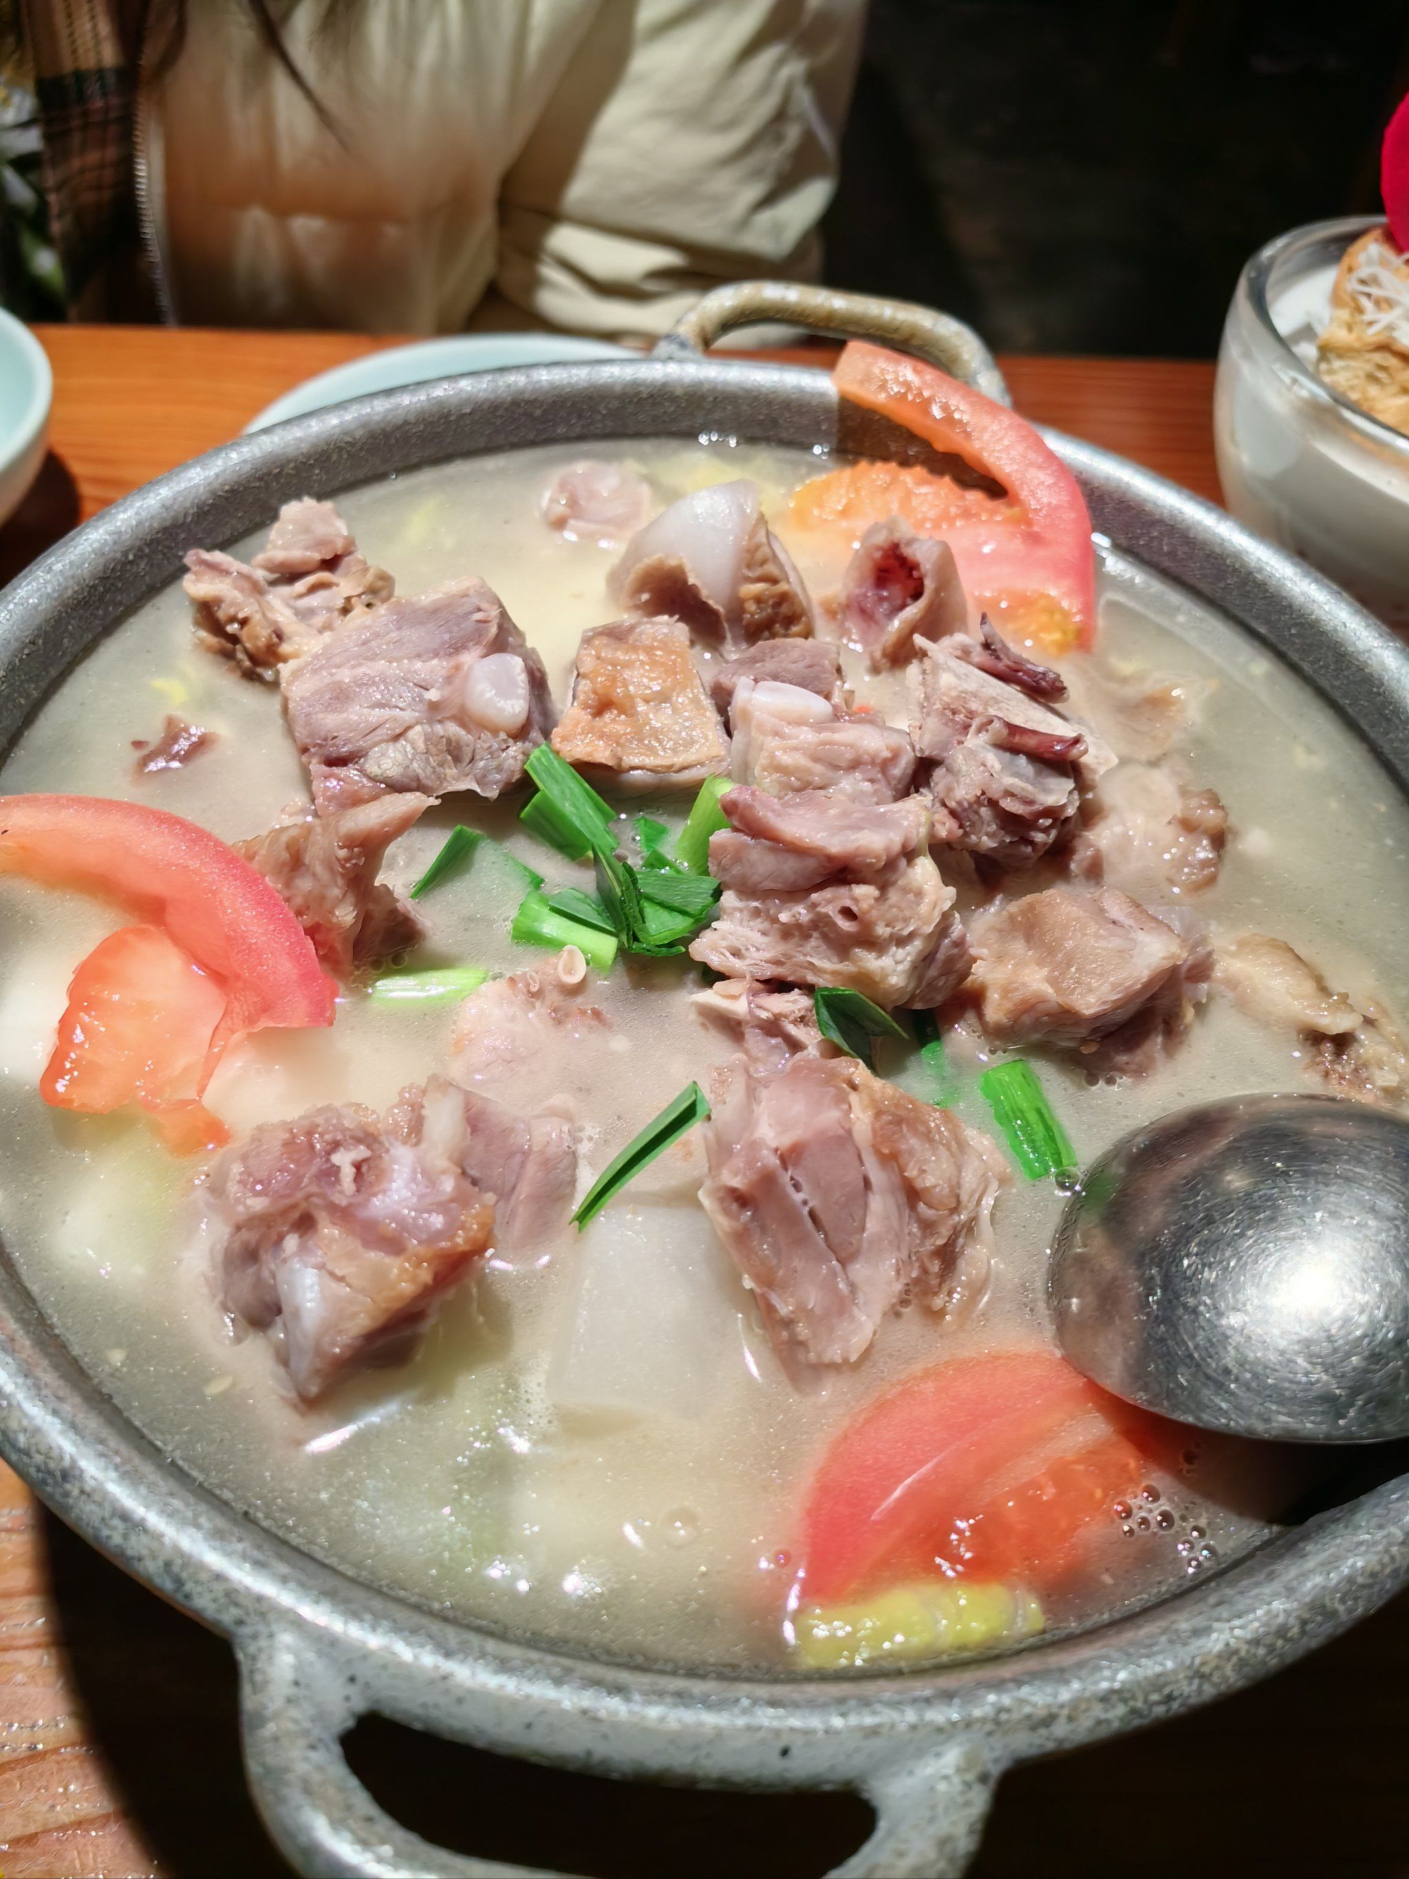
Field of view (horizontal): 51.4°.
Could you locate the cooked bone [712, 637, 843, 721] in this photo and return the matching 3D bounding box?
[{"bbox_3d":[0.016,-0.056,0.321,0.027,0.021,0.024,3,52,-4],"label":"cooked bone"}]

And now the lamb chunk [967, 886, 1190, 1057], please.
[{"bbox_3d":[0.075,0.007,0.293,0.042,0.026,0.030,-1,51,-7],"label":"lamb chunk"}]

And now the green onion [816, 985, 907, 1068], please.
[{"bbox_3d":[0.028,0.016,0.262,0.017,0.008,0.011,23,53,10],"label":"green onion"}]

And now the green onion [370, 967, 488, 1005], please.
[{"bbox_3d":[-0.051,0.009,0.270,0.022,0.007,0.008,-9,54,-14],"label":"green onion"}]

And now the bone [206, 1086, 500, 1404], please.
[{"bbox_3d":[-0.057,0.049,0.238,0.040,0.036,0.044,-17,55,-18],"label":"bone"}]

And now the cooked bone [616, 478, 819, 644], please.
[{"bbox_3d":[0.002,-0.089,0.355,0.047,0.033,0.036,15,51,6],"label":"cooked bone"}]

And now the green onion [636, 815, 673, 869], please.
[{"bbox_3d":[-0.010,-0.020,0.302,0.008,0.004,0.010,4,68,-2],"label":"green onion"}]

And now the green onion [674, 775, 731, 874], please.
[{"bbox_3d":[0.001,-0.023,0.303,0.009,0.020,0.009,18,10,9],"label":"green onion"}]

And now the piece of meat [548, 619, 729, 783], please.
[{"bbox_3d":[-0.015,-0.047,0.328,0.037,0.024,0.037,5,50,0],"label":"piece of meat"}]

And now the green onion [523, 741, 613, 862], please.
[{"bbox_3d":[-0.027,-0.026,0.289,0.012,0.010,0.026,-31,62,-27],"label":"green onion"}]

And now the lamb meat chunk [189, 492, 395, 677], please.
[{"bbox_3d":[-0.097,-0.082,0.344,0.045,0.028,0.034,3,50,-4],"label":"lamb meat chunk"}]

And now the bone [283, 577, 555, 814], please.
[{"bbox_3d":[-0.061,-0.053,0.316,0.056,0.037,0.049,-7,52,-11],"label":"bone"}]

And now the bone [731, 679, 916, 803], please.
[{"bbox_3d":[0.025,-0.039,0.310,0.038,0.025,0.027,13,51,5],"label":"bone"}]

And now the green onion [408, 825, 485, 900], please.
[{"bbox_3d":[-0.050,-0.015,0.286,0.008,0.007,0.018,30,55,15],"label":"green onion"}]

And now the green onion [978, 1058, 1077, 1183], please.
[{"bbox_3d":[0.059,0.033,0.266,0.011,0.009,0.024,-9,53,-12],"label":"green onion"}]

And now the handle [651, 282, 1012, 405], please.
[{"bbox_3d":[0.034,-0.158,0.386,0.095,0.023,0.034,10,52,1],"label":"handle"}]

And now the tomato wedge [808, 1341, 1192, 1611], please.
[{"bbox_3d":[0.046,0.085,0.232,0.065,0.025,0.039,-21,58,-21],"label":"tomato wedge"}]

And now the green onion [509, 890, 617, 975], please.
[{"bbox_3d":[-0.026,-0.001,0.276,0.022,0.009,0.009,23,53,11],"label":"green onion"}]

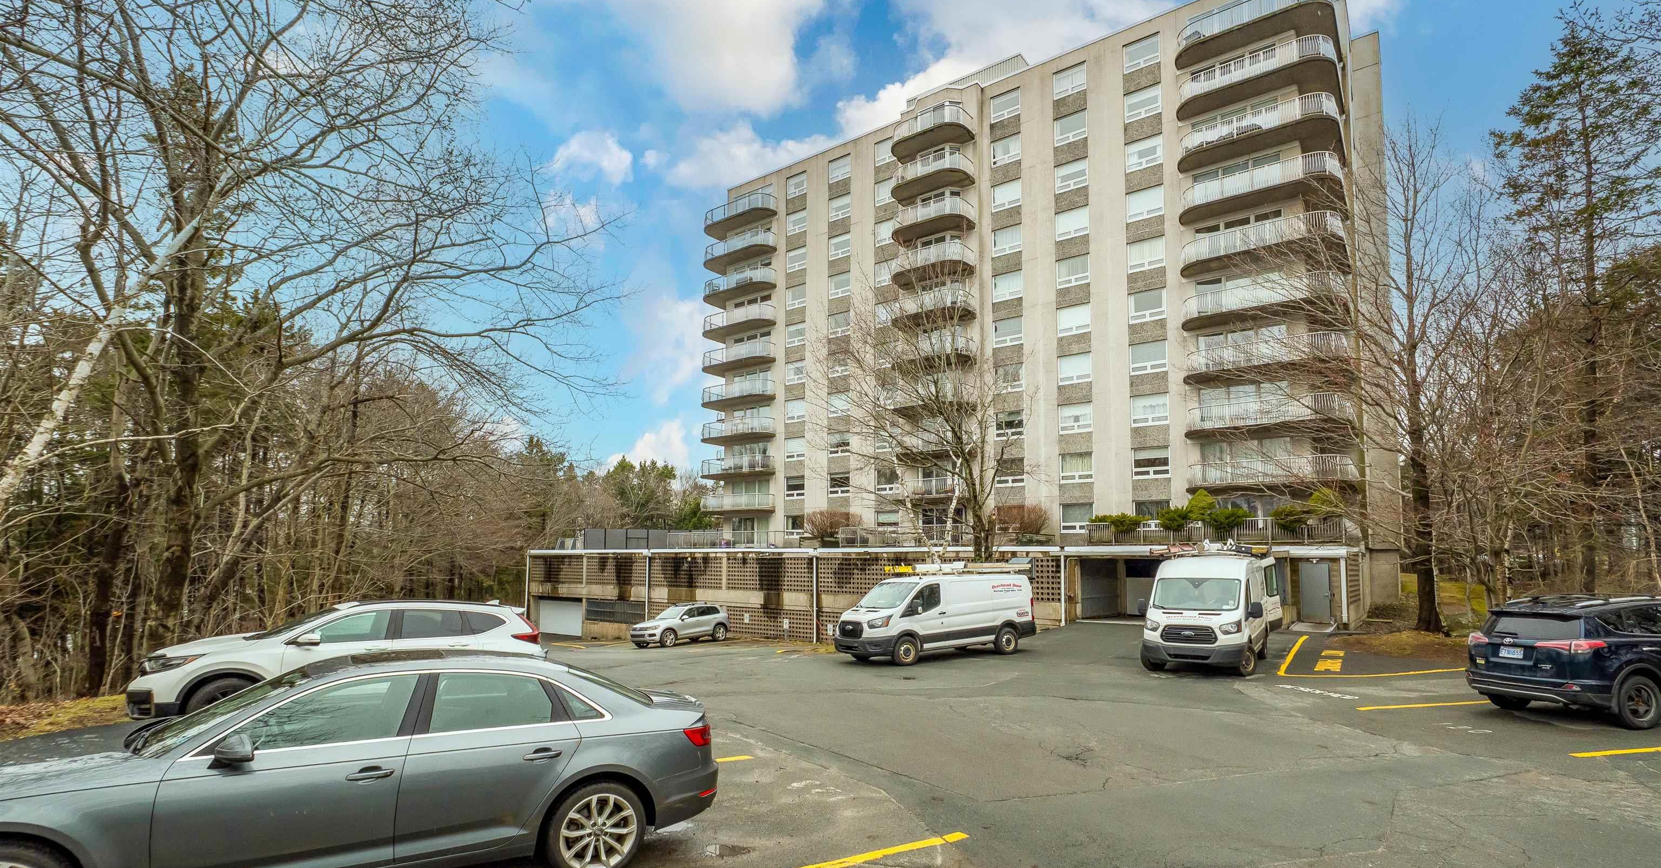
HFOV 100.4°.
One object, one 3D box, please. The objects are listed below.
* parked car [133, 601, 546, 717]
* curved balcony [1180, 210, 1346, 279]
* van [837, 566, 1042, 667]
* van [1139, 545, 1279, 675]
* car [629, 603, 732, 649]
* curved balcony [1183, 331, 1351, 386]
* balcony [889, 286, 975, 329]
[{"bbox_3d":[-6.444,3.041,9.629,4.620,1.690,1.870,6,-10,-39],"label":"parked car"},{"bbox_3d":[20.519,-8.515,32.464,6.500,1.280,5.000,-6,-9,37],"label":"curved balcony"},{"bbox_3d":[2.851,4.754,18.664,5.850,2.350,2.120,5,-9,-35],"label":"van"},{"bbox_3d":[9.113,4.103,16.666,2.150,2.700,5.700,-5,-9,36],"label":"van"},{"bbox_3d":[-6.793,8.693,31.753,1.950,1.720,4.750,-6,-9,38],"label":"car"},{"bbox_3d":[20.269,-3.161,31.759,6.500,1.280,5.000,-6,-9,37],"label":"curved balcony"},{"bbox_3d":[5.666,-7.111,39.719,5.000,1.280,2.300,-6,-9,37],"label":"balcony"}]

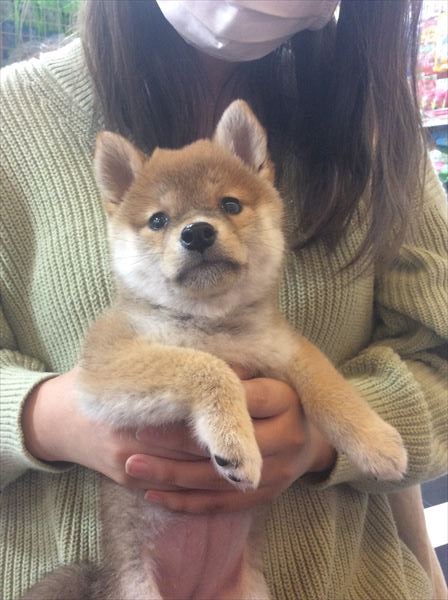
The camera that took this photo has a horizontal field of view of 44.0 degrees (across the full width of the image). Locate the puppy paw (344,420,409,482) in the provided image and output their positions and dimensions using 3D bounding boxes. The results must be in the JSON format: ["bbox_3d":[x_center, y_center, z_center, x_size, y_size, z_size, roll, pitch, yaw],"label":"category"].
[{"bbox_3d":[0.099,0.097,0.360,0.042,0.027,0.032,40,53,20],"label":"puppy paw"}]

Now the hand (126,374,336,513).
[{"bbox_3d":[0.005,0.098,0.375,0.132,0.085,0.062,-2,9,-15],"label":"hand"}]

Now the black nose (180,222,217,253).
[{"bbox_3d":[-0.016,-0.038,0.340,0.020,0.017,0.014,-12,-12,-1],"label":"black nose"}]

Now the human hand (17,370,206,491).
[{"bbox_3d":[-0.080,0.090,0.390,0.122,0.070,0.060,13,9,13],"label":"human hand"}]

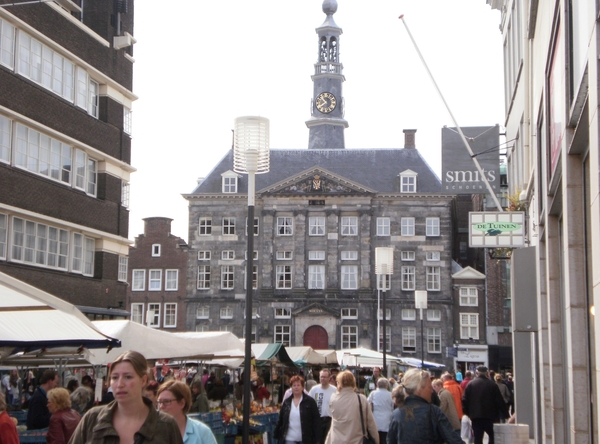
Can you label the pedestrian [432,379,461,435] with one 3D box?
[{"bbox_3d":[2.377,3.359,16.590,0.480,1.570,0.480,-4,-10,30],"label":"pedestrian"}]

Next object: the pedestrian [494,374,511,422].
[{"bbox_3d":[5.168,4.740,26.093,0.500,1.640,0.360,0,-8,6],"label":"pedestrian"}]

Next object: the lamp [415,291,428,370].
[{"bbox_3d":[6.320,6.484,52.623,0.620,5.920,0.620,0,-8,0],"label":"lamp"}]

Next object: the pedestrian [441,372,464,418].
[{"bbox_3d":[2.843,3.638,18.875,0.520,1.690,0.400,4,-9,-23],"label":"pedestrian"}]

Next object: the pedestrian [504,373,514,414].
[{"bbox_3d":[5.794,5.016,28.075,0.480,1.680,0.360,0,-8,6],"label":"pedestrian"}]

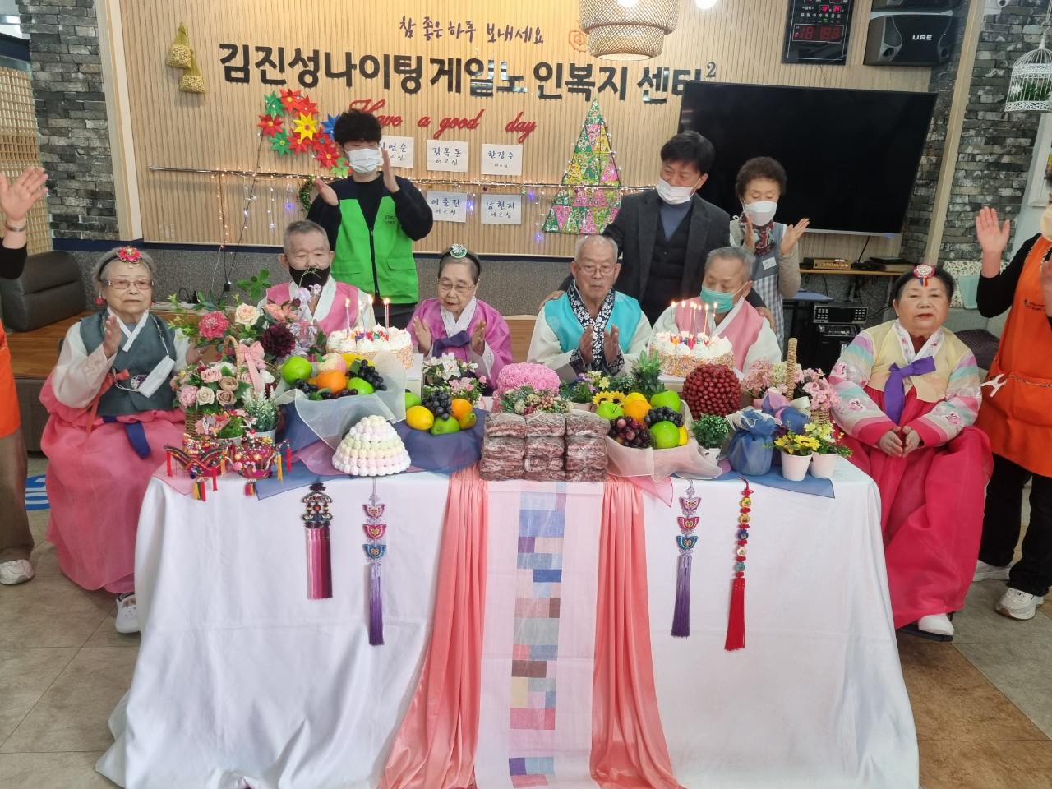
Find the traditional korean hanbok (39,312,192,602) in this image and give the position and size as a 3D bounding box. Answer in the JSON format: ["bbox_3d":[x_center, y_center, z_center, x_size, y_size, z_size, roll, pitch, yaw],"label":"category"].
[{"bbox_3d":[-1.357,0.178,2.709,0.530,0.910,0.550,-2,17,-12],"label":"traditional korean hanbok"}]

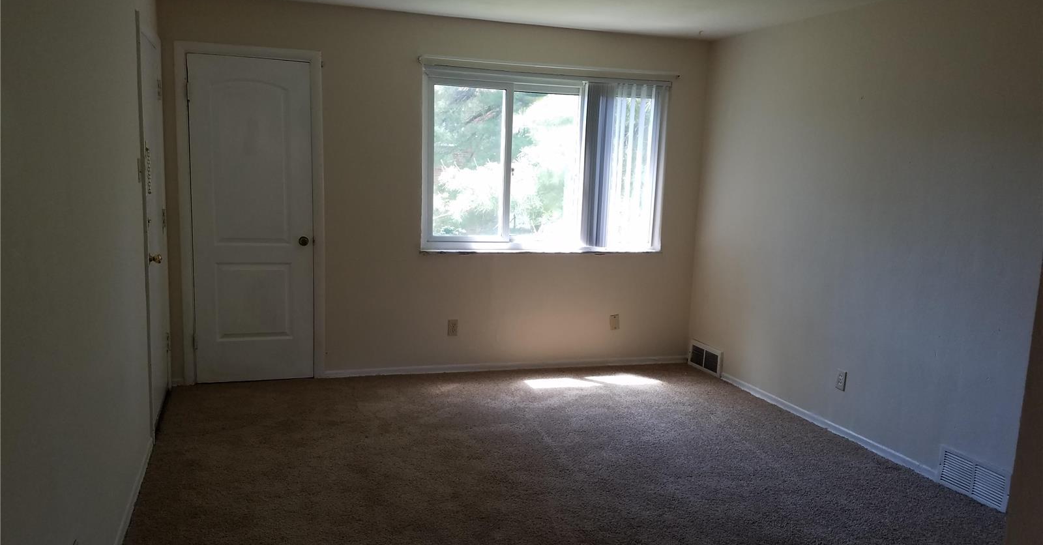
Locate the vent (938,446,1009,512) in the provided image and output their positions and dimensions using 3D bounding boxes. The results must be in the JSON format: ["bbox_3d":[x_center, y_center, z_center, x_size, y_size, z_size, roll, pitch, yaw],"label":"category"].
[{"bbox_3d":[2.128,0.971,3.702,0.020,0.185,0.385,-1,9,-19],"label":"vent"}]

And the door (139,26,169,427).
[{"bbox_3d":[-2.014,-0.221,4.285,0.045,2.030,0.800,-1,9,-19],"label":"door"}]

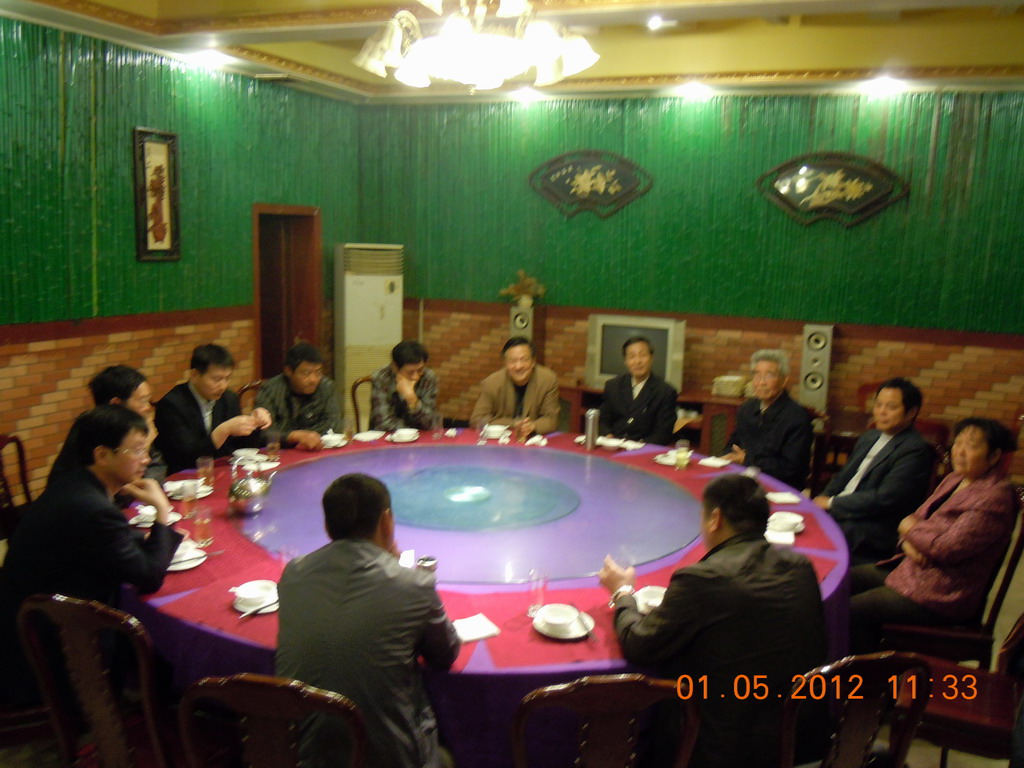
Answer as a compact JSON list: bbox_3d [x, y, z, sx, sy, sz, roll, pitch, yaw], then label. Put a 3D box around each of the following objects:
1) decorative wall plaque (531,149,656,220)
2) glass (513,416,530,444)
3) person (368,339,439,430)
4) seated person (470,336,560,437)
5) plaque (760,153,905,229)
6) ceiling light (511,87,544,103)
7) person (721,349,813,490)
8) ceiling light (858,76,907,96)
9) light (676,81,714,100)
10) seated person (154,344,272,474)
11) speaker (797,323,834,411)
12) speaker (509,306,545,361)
[{"bbox_3d":[0.636,-1.606,7.144,1.022,0.534,0.050,5,10,19],"label":"decorative wall plaque"},{"bbox_3d":[0.047,0.245,4.684,0.070,0.125,0.070,2,9,0],"label":"glass"},{"bbox_3d":[-0.634,0.360,5.171,0.480,1.210,0.720,-1,10,-18],"label":"person"},{"bbox_3d":[0.009,0.370,4.980,0.540,1.280,0.750,2,10,2],"label":"seated person"},{"bbox_3d":[2.412,-1.465,6.711,1.078,0.554,0.060,5,10,19],"label":"plaque"},{"bbox_3d":[0.121,-2.266,6.923,0.220,0.080,0.220,5,10,19],"label":"ceiling light"},{"bbox_3d":[1.183,0.471,4.608,0.760,1.280,0.500,-6,12,-39],"label":"person"},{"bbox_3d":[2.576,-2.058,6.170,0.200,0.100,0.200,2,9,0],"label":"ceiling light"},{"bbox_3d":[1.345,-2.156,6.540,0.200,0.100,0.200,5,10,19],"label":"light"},{"bbox_3d":[-1.445,0.435,4.452,0.780,1.250,0.500,8,11,33],"label":"seated person"},{"bbox_3d":[2.244,0.182,6.632,0.194,1.248,0.280,5,10,19],"label":"speaker"},{"bbox_3d":[0.130,-0.313,7.473,0.205,0.650,0.270,5,10,19],"label":"speaker"}]

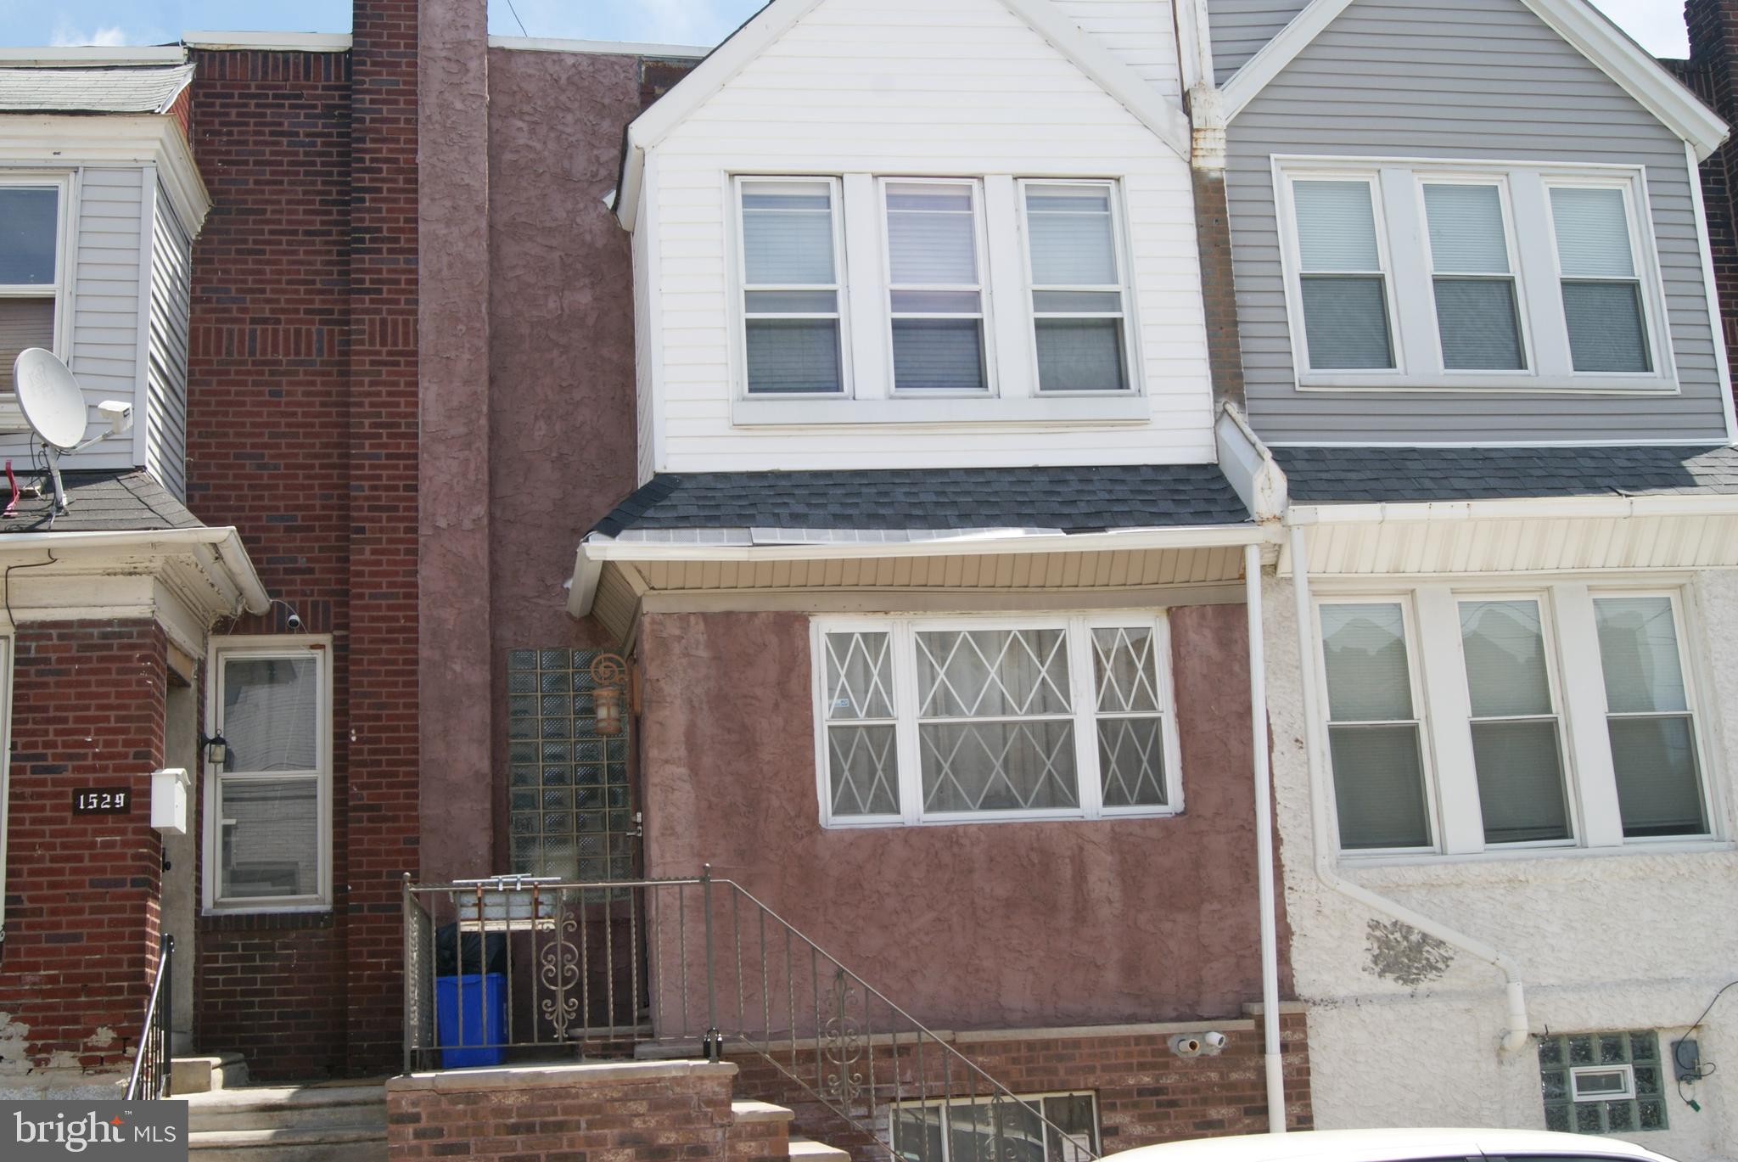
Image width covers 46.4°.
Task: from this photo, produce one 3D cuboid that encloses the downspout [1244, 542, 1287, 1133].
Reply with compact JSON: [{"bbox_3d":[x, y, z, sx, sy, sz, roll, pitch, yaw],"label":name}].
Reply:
[{"bbox_3d":[2.308,1.629,11.791,0.090,3.696,0.090,-1,-5,-10],"label":"downspout"}]

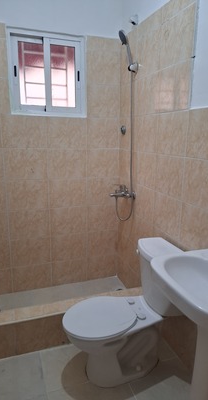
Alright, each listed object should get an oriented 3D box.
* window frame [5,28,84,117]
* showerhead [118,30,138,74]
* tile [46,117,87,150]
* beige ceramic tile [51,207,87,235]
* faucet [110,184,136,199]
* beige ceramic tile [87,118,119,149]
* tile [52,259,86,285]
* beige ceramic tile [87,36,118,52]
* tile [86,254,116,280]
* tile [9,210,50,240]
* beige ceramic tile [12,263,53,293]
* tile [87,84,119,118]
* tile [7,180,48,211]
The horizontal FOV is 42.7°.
[{"bbox_3d":[-0.419,-0.948,2.036,0.590,0.600,0.080,-4,14,-19],"label":"window frame"},{"bbox_3d":[0.162,-1.035,1.853,0.075,0.260,0.080,-24,20,-13],"label":"showerhead"},{"bbox_3d":[-0.295,-0.544,2.155,0.330,0.250,0.012,-4,14,-19],"label":"tile"},{"bbox_3d":[-0.307,0.178,2.325,0.330,0.250,0.012,-4,14,-19],"label":"beige ceramic tile"},{"bbox_3d":[0.131,-0.073,2.138,0.180,0.120,0.205,-4,15,-19],"label":"faucet"},{"bbox_3d":[-0.005,-0.564,2.251,0.297,0.250,0.010,-4,15,-19],"label":"beige ceramic tile"},{"bbox_3d":[-0.314,0.660,2.429,0.329,0.236,0.010,-4,14,-19],"label":"tile"},{"bbox_3d":[0.004,-1.220,2.089,0.297,0.100,0.010,-4,15,-19],"label":"beige ceramic tile"},{"bbox_3d":[-0.022,0.641,2.549,0.297,0.233,0.010,-4,15,-19],"label":"tile"},{"bbox_3d":[-0.617,0.206,2.206,0.329,0.248,0.010,-4,14,-19],"label":"tile"},{"bbox_3d":[-0.624,0.684,2.341,0.327,0.233,0.010,-4,15,-19],"label":"beige ceramic tile"},{"bbox_3d":[-0.005,-0.813,2.181,0.283,0.248,0.010,-4,14,-19],"label":"tile"},{"bbox_3d":[-0.619,-0.040,2.160,0.330,0.250,0.012,-4,14,-19],"label":"tile"}]

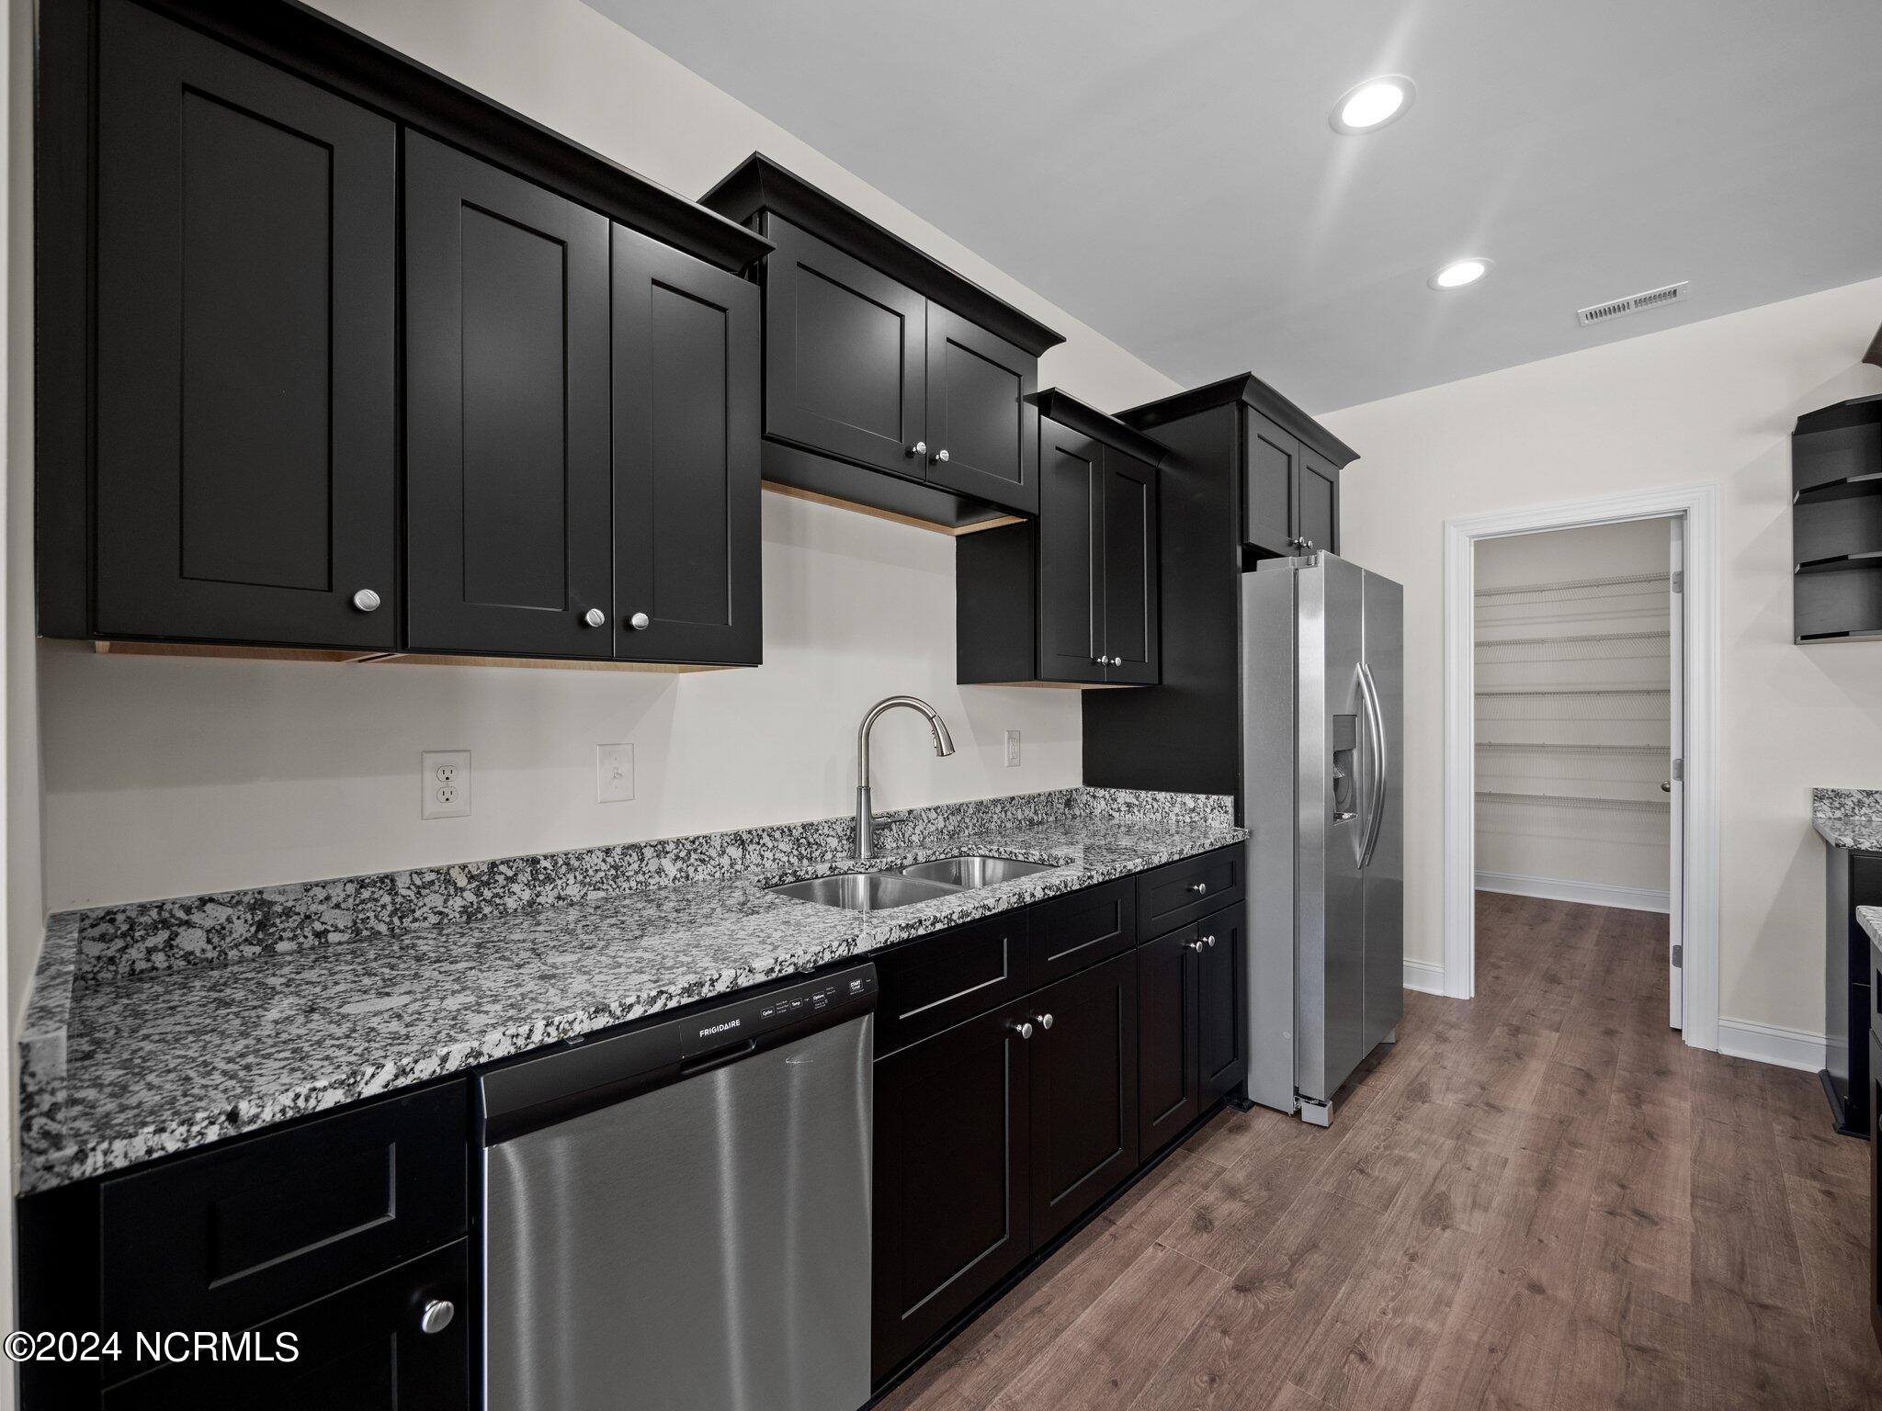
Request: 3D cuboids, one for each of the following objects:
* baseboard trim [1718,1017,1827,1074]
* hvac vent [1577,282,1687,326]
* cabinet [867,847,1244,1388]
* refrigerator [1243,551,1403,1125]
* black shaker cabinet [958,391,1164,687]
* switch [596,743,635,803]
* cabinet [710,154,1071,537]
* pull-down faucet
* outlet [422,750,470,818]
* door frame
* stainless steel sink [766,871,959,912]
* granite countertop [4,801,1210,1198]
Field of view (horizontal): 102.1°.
[{"bbox_3d":[3.010,1.236,2.760,0.255,0.138,0.016,0,-1,44],"label":"baseboard trim"},{"bbox_3d":[2.534,-1.457,2.787,0.296,0.012,0.155,0,-1,44],"label":"hvac vent"},{"bbox_3d":[0.210,0.863,2.123,0.627,0.863,1.578,0,-1,44],"label":"cabinet"},{"bbox_3d":[1.220,0.416,2.924,0.860,1.773,0.903,0,-1,44],"label":"refrigerator"},{"bbox_3d":[0.424,-0.478,2.531,0.370,0.814,0.712,0,-1,44],"label":"black shaker cabinet"},{"bbox_3d":[-0.698,0.147,1.640,0.012,0.123,0.078,0,-1,44],"label":"switch"},{"bbox_3d":[-0.138,-0.803,1.960,0.370,0.507,1.005,0,-1,44],"label":"cabinet"},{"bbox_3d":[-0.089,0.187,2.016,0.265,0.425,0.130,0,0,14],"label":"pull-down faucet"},{"bbox_3d":[-0.918,0.148,1.417,0.010,0.123,0.079,0,-1,44],"label":"outlet"},{"bbox_3d":[2.651,0.236,3.202,0.872,2.142,0.135,0,-1,44],"label":"door frame"},{"bbox_3d":[-0.161,0.512,1.712,0.415,0.190,0.395,0,-1,44],"label":"stainless steel sink"},{"bbox_3d":[-0.131,0.364,1.772,0.635,0.127,2.561,0,-1,44],"label":"granite countertop"}]

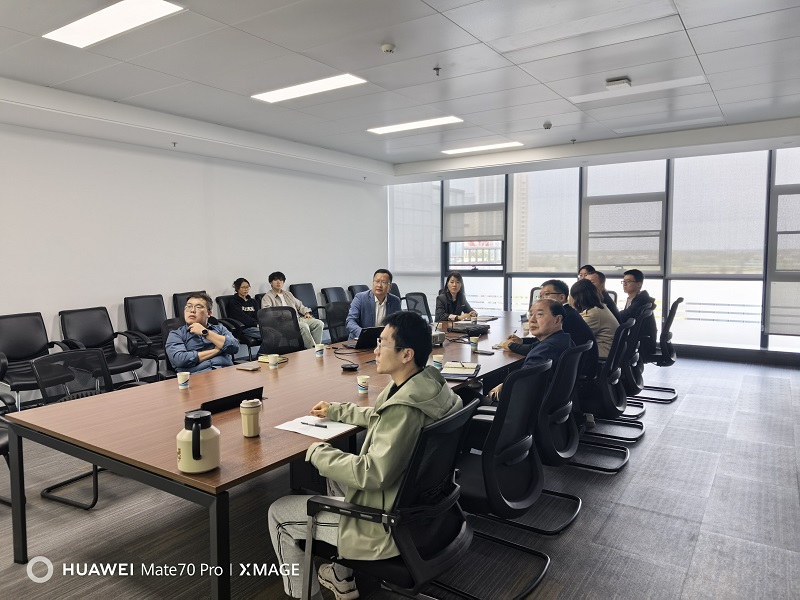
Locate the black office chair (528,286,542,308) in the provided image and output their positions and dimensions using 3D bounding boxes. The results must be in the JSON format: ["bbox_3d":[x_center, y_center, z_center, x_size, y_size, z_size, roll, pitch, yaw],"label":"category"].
[{"bbox_3d":[1.871,0.385,7.346,0.586,1.040,0.626,3,6,34],"label":"black office chair"}]

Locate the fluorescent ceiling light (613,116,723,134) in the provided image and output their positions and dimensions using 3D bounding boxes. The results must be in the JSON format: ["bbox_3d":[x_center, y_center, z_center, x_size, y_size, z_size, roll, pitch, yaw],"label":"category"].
[{"bbox_3d":[3.178,-2.099,6.613,1.200,0.050,0.250,3,6,34],"label":"fluorescent ceiling light"}]

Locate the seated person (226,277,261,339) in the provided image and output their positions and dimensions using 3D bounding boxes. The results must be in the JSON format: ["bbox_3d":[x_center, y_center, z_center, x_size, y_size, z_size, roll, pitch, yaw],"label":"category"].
[{"bbox_3d":[-1.847,0.334,7.108,0.780,1.200,0.500,3,6,36],"label":"seated person"}]

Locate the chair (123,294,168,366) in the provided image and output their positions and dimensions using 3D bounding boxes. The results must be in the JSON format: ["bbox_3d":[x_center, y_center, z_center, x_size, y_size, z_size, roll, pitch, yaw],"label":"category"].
[{"bbox_3d":[-2.696,0.514,6.284,0.640,1.060,0.600,3,6,34],"label":"chair"}]

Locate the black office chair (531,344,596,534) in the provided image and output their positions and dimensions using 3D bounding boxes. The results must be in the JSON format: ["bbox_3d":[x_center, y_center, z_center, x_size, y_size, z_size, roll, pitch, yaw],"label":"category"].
[{"bbox_3d":[0.781,0.754,3.352,0.600,1.010,0.580,2,6,31],"label":"black office chair"}]

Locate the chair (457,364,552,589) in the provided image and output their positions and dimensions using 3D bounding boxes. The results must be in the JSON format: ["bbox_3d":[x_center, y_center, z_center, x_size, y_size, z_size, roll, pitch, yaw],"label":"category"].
[{"bbox_3d":[0.358,0.795,2.678,0.640,0.980,0.580,3,6,34],"label":"chair"}]

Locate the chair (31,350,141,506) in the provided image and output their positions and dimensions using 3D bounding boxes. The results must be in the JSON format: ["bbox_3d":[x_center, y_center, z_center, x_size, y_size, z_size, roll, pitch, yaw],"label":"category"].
[{"bbox_3d":[-1.978,0.780,3.608,0.640,0.900,0.580,2,5,27],"label":"chair"}]

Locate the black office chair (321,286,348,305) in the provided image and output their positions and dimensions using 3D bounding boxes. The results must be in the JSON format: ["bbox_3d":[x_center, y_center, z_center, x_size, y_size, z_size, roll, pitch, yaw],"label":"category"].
[{"bbox_3d":[-0.821,0.310,8.879,0.656,0.985,0.586,3,6,40],"label":"black office chair"}]

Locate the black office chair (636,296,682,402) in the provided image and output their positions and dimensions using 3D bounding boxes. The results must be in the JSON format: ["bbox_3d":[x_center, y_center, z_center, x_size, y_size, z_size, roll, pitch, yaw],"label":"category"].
[{"bbox_3d":[2.664,0.505,5.978,0.600,1.020,0.580,2,6,28],"label":"black office chair"}]

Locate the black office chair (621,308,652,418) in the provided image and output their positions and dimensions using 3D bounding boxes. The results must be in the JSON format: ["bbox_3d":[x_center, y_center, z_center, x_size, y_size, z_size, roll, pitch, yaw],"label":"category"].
[{"bbox_3d":[2.093,0.560,5.462,0.600,1.010,0.580,2,6,31],"label":"black office chair"}]

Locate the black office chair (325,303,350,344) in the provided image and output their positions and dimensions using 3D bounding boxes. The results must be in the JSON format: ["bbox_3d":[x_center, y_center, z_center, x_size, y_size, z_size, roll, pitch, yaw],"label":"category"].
[{"bbox_3d":[-0.350,0.551,5.705,0.626,1.040,0.586,3,6,38],"label":"black office chair"}]

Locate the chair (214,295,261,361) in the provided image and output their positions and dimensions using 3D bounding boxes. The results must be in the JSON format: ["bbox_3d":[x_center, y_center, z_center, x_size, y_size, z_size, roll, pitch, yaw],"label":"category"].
[{"bbox_3d":[-1.986,0.438,7.322,0.640,1.020,0.600,3,6,34],"label":"chair"}]

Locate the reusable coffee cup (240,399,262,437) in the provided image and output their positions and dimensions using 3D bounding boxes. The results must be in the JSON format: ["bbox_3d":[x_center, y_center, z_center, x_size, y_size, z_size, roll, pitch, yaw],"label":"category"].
[{"bbox_3d":[-0.640,0.504,2.369,0.090,0.157,0.090,-1,5,0],"label":"reusable coffee cup"}]

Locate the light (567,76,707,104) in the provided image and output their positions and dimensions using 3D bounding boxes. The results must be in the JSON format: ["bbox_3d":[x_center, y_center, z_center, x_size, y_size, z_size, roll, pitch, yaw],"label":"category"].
[{"bbox_3d":[2.181,-1.961,5.166,1.200,0.060,0.280,3,6,34],"label":"light"}]

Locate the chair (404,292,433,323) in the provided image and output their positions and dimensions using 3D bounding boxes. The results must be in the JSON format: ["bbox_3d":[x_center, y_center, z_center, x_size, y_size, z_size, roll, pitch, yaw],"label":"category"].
[{"bbox_3d":[0.385,0.471,6.539,0.600,1.040,0.580,3,6,39],"label":"chair"}]

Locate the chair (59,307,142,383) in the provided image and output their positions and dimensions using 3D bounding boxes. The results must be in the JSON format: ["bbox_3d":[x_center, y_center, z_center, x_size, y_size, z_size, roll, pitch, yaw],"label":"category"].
[{"bbox_3d":[-2.997,0.610,5.622,0.677,0.995,0.586,3,6,34],"label":"chair"}]

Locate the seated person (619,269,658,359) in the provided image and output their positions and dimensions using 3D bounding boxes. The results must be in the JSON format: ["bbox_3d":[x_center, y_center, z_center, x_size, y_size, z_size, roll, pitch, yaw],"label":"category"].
[{"bbox_3d":[2.456,0.342,6.071,0.788,1.333,0.525,2,6,27],"label":"seated person"}]

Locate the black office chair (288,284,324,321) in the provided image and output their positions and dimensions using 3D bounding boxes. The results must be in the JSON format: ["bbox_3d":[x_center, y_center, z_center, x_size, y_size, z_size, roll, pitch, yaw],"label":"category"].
[{"bbox_3d":[-1.226,0.324,8.274,0.656,1.071,0.586,3,6,36],"label":"black office chair"}]

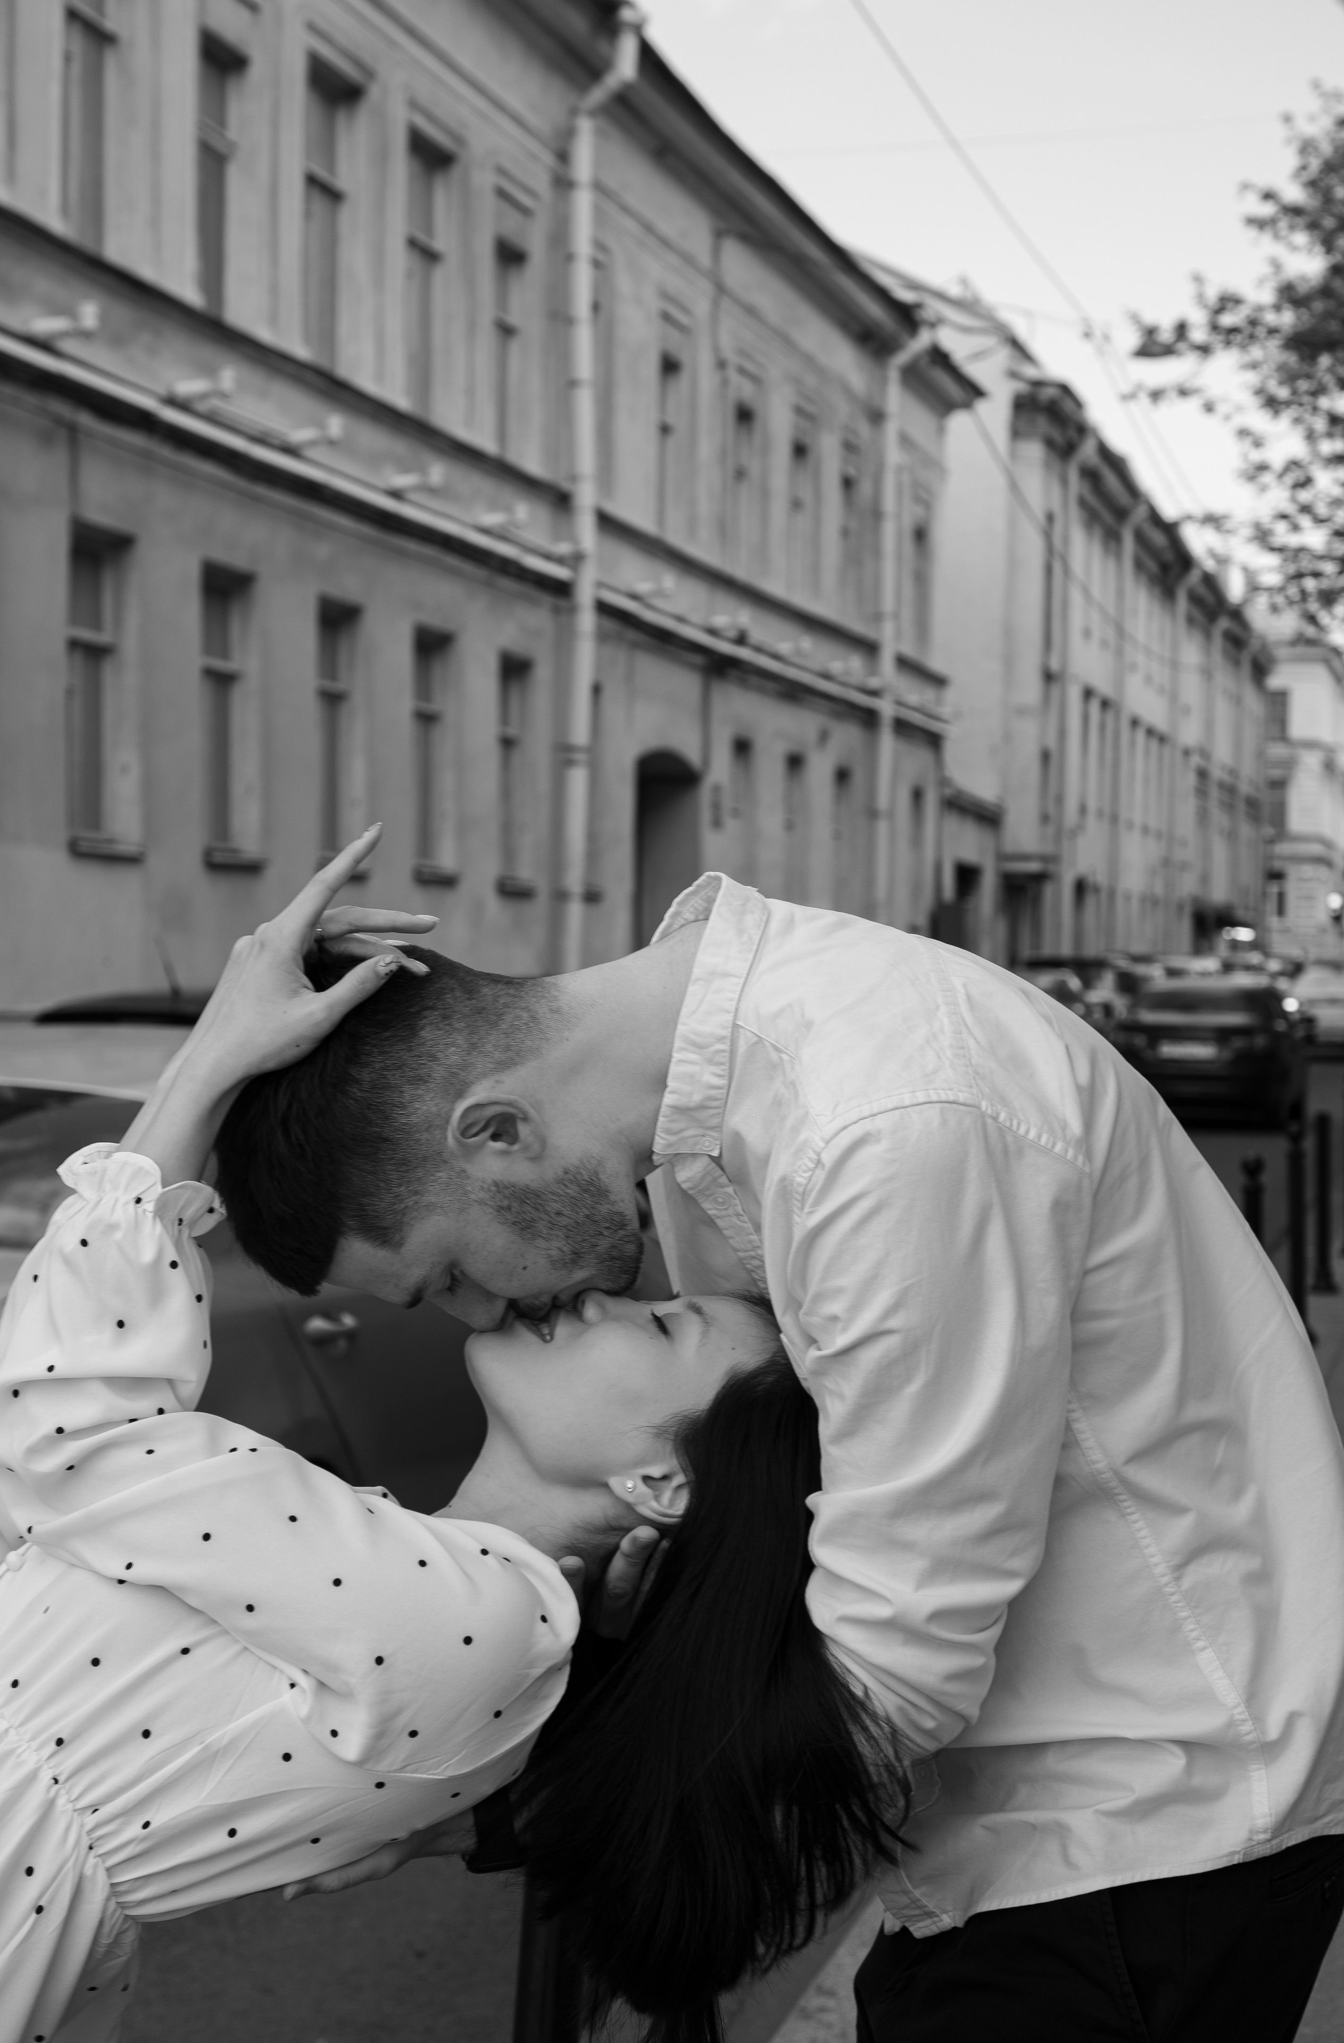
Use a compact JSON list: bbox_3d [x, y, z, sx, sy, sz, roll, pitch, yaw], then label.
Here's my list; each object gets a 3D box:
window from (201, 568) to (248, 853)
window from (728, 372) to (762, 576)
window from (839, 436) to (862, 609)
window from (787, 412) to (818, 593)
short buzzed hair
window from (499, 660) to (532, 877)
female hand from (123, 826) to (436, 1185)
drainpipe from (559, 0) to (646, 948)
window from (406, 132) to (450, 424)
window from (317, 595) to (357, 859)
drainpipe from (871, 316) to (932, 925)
[{"bbox_3d":[-3.237,-2.227,22.792,0.170,2.038,0.960,1,1,15],"label":"window"},{"bbox_3d":[0.761,-6.447,37.311,0.170,2.381,1.180,1,1,15],"label":"window"},{"bbox_3d":[2.300,-6.724,42.978,0.170,2.332,1.150,1,1,15],"label":"window"},{"bbox_3d":[1.540,-6.559,40.181,0.170,2.281,1.180,1,1,15],"label":"window"},{"bbox_3d":[-0.176,0.057,1.920,0.197,0.206,0.165,7,5,-1],"label":"short buzzed hair"},{"bbox_3d":[-1.492,-2.335,29.236,0.170,2.100,0.980,1,1,15],"label":"window"},{"bbox_3d":[-0.231,-0.008,1.880,0.100,0.240,0.090,34,-6,14],"label":"female hand"},{"bbox_3d":[-0.652,-4.411,30.411,0.680,10.605,0.220,1,1,15],"label":"drainpipe"},{"bbox_3d":[-2.093,-6.300,26.772,0.170,2.394,1.120,1,1,15],"label":"window"},{"bbox_3d":[-2.654,-2.299,24.943,0.170,2.005,0.980,1,1,15],"label":"window"},{"bbox_3d":[3.257,-4.583,44.847,0.680,10.619,0.220,1,1,15],"label":"drainpipe"}]

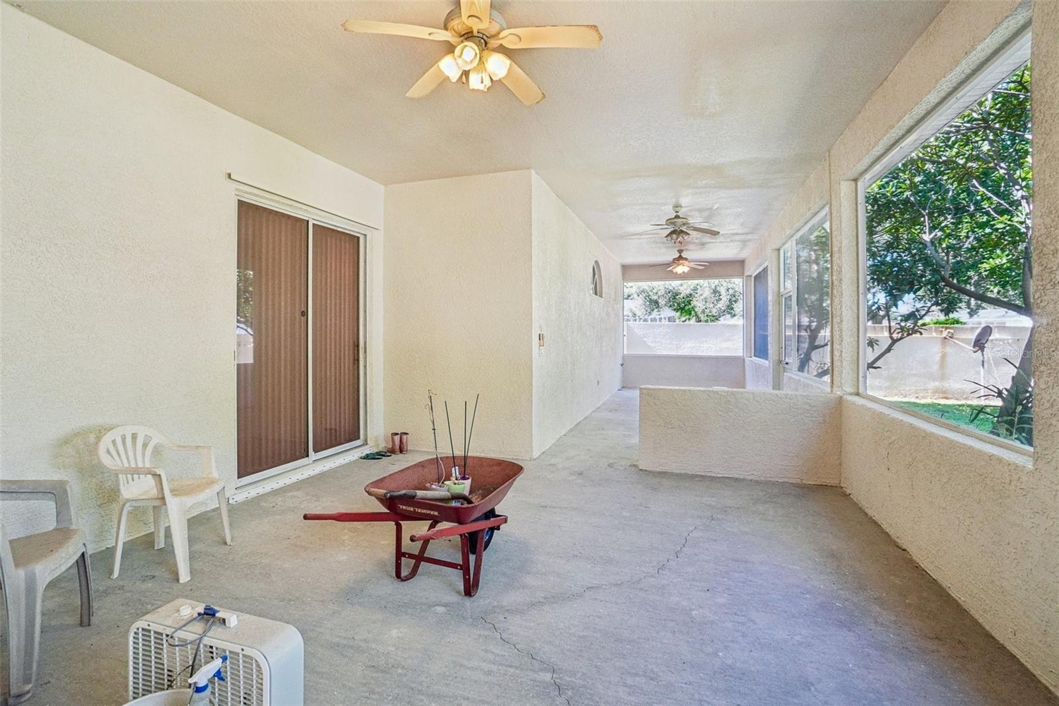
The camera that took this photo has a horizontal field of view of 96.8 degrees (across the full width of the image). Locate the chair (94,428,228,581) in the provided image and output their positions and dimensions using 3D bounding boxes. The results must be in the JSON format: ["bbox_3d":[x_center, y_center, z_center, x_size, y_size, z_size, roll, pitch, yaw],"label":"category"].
[{"bbox_3d":[-2.180,0.860,2.831,0.550,0.820,0.560,0,2,-3],"label":"chair"}]

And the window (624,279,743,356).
[{"bbox_3d":[3.836,-0.876,11.876,2.880,1.880,0.100,1,2,19],"label":"window"}]

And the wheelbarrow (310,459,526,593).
[{"bbox_3d":[-0.496,0.966,2.563,0.630,0.620,1.250,1,2,24],"label":"wheelbarrow"}]

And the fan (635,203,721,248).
[{"bbox_3d":[2.025,-1.768,6.459,1.280,0.560,1.280,1,2,19],"label":"fan"}]

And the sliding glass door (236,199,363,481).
[{"bbox_3d":[-2.218,-0.114,4.755,0.100,2.450,1.720,1,2,19],"label":"sliding glass door"}]

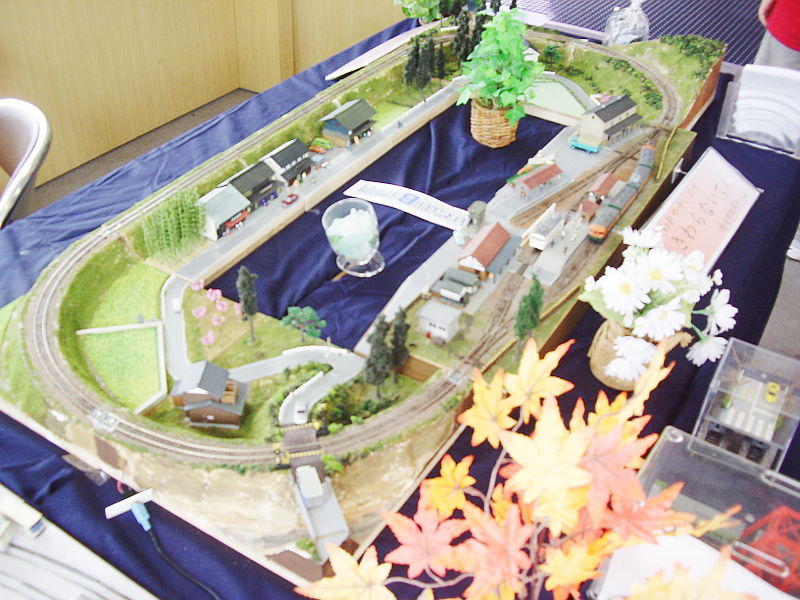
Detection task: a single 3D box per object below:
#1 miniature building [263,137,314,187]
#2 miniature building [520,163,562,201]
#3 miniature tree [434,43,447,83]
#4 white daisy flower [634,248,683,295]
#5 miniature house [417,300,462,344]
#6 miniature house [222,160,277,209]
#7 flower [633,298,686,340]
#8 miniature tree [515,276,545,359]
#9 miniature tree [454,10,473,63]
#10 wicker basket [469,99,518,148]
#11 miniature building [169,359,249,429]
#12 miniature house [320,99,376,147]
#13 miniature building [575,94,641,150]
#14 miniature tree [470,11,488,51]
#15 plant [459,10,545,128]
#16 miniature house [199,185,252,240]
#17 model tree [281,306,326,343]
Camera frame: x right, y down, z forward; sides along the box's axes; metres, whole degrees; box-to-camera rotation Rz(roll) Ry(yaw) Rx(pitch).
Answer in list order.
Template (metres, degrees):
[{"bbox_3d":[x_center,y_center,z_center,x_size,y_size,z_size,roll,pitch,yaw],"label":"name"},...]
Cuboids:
[{"bbox_3d":[-0.165,-0.204,1.294,0.049,0.043,0.065,23,42,23],"label":"miniature building"},{"bbox_3d":[0.206,-0.180,1.321,0.034,0.027,0.081,29,44,30],"label":"miniature building"},{"bbox_3d":[0.080,-0.446,1.656,0.023,0.082,0.023,21,41,22],"label":"miniature tree"},{"bbox_3d":[0.245,-0.027,0.832,0.045,0.045,0.018,-2,5,-4],"label":"white daisy flower"},{"bbox_3d":[0.046,0.026,1.038,0.042,0.028,0.034,19,40,20],"label":"miniature house"},{"bbox_3d":[-0.221,-0.173,1.312,0.058,0.038,0.074,21,41,22],"label":"miniature house"},{"bbox_3d":[0.246,0.018,0.833,0.047,0.020,0.044,-5,75,-8],"label":"flower"},{"bbox_3d":[0.144,0.020,0.980,0.033,0.115,0.034,21,41,22],"label":"miniature tree"},{"bbox_3d":[0.115,-0.473,1.586,0.028,0.108,0.028,2,38,-1],"label":"miniature tree"},{"bbox_3d":[0.149,-0.283,1.381,0.073,0.066,0.073,1,35,0],"label":"wicker basket"},{"bbox_3d":[-0.195,0.098,0.904,0.072,0.048,0.049,4,38,1],"label":"miniature building"},{"bbox_3d":[-0.080,-0.284,1.397,0.061,0.047,0.072,22,42,22],"label":"miniature house"},{"bbox_3d":[0.341,-0.289,1.407,0.057,0.048,0.096,31,46,31],"label":"miniature building"},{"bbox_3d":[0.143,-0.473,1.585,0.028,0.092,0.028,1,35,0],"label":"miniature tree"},{"bbox_3d":[0.147,-0.354,1.334,0.128,0.155,0.115,1,35,0],"label":"plant"},{"bbox_3d":[-0.248,-0.122,1.184,0.063,0.044,0.069,22,42,22],"label":"miniature house"},{"bbox_3d":[-0.115,0.031,1.042,0.051,0.049,0.047,2,37,-2],"label":"model tree"}]

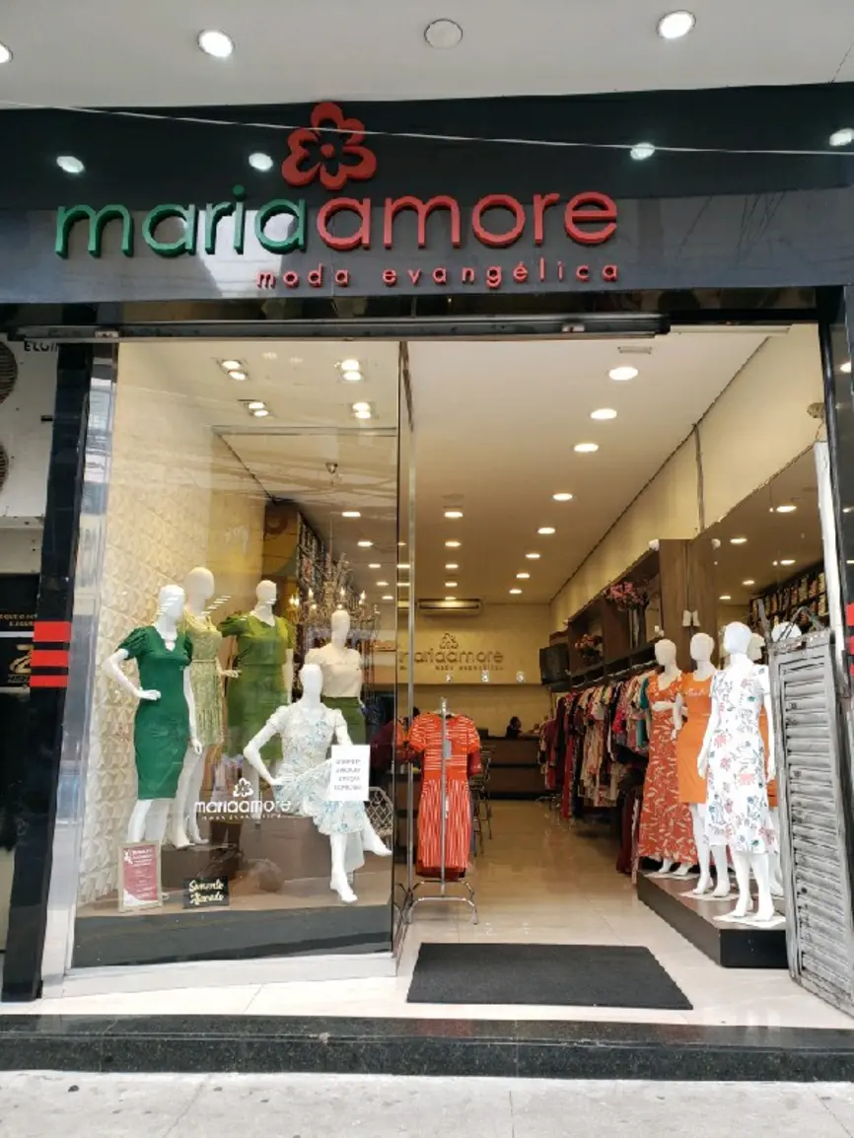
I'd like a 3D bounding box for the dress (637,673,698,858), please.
[{"bbox_3d":[1.897,1.556,6.708,0.440,1.480,0.350,-9,-14,42],"label":"dress"}]

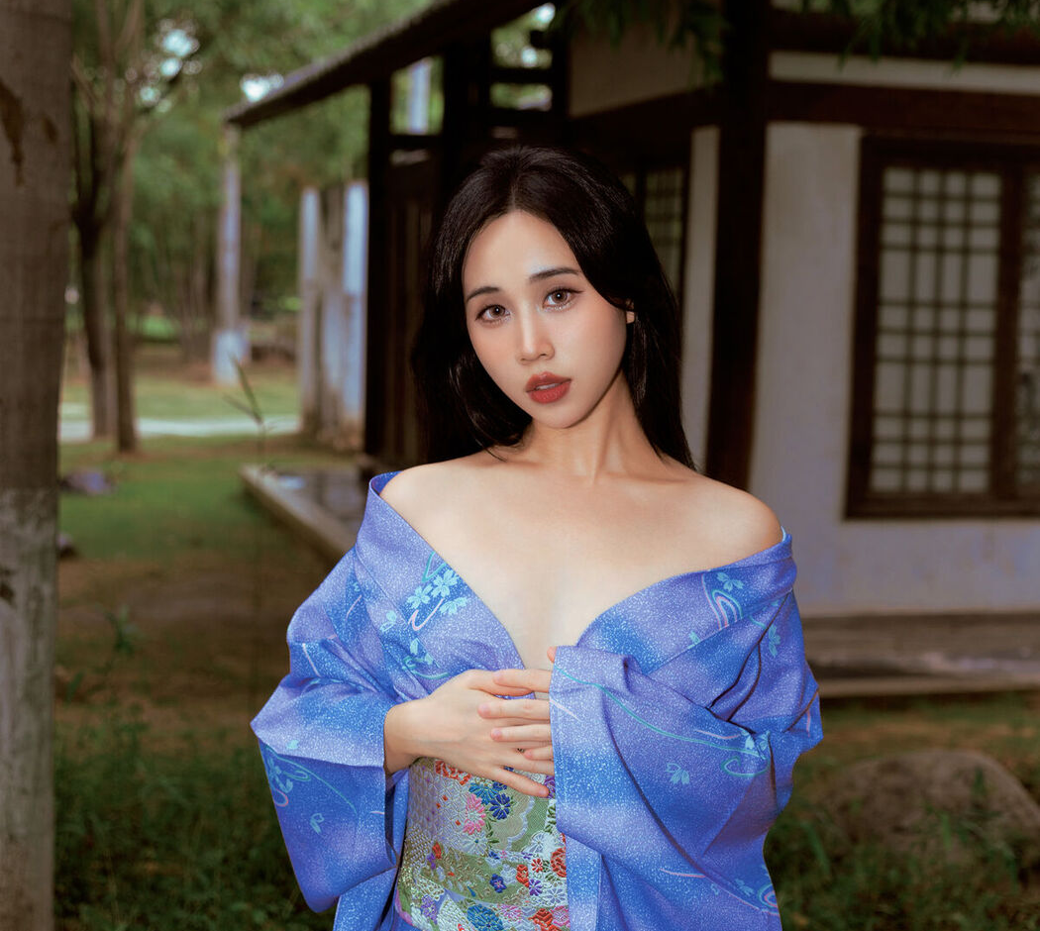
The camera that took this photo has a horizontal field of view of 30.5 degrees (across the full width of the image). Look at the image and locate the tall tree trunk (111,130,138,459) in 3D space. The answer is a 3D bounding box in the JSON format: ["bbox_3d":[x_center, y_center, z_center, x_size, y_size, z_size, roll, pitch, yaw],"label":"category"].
[{"bbox_3d":[-3.044,-1.357,14.700,0.210,2.500,0.210,0,6,-9],"label":"tall tree trunk"}]

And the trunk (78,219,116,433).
[{"bbox_3d":[-3.470,-1.147,15.600,0.290,1.850,0.280,0,6,-9],"label":"trunk"}]

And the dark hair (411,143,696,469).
[{"bbox_3d":[0.030,-0.144,1.750,0.260,0.310,0.240,-3,6,16],"label":"dark hair"}]

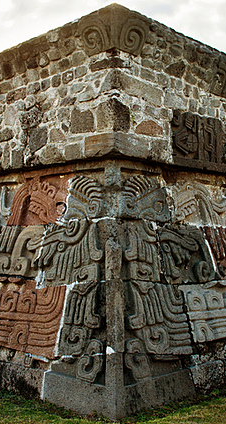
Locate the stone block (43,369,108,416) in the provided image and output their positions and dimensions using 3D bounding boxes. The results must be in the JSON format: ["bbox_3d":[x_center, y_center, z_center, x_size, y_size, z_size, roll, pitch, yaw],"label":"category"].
[{"bbox_3d":[-0.298,1.993,5.988,1.027,0.292,0.350,-5,-21,44],"label":"stone block"}]

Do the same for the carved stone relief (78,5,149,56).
[{"bbox_3d":[0.013,-2.102,6.584,0.592,0.386,0.614,-5,-7,44],"label":"carved stone relief"}]

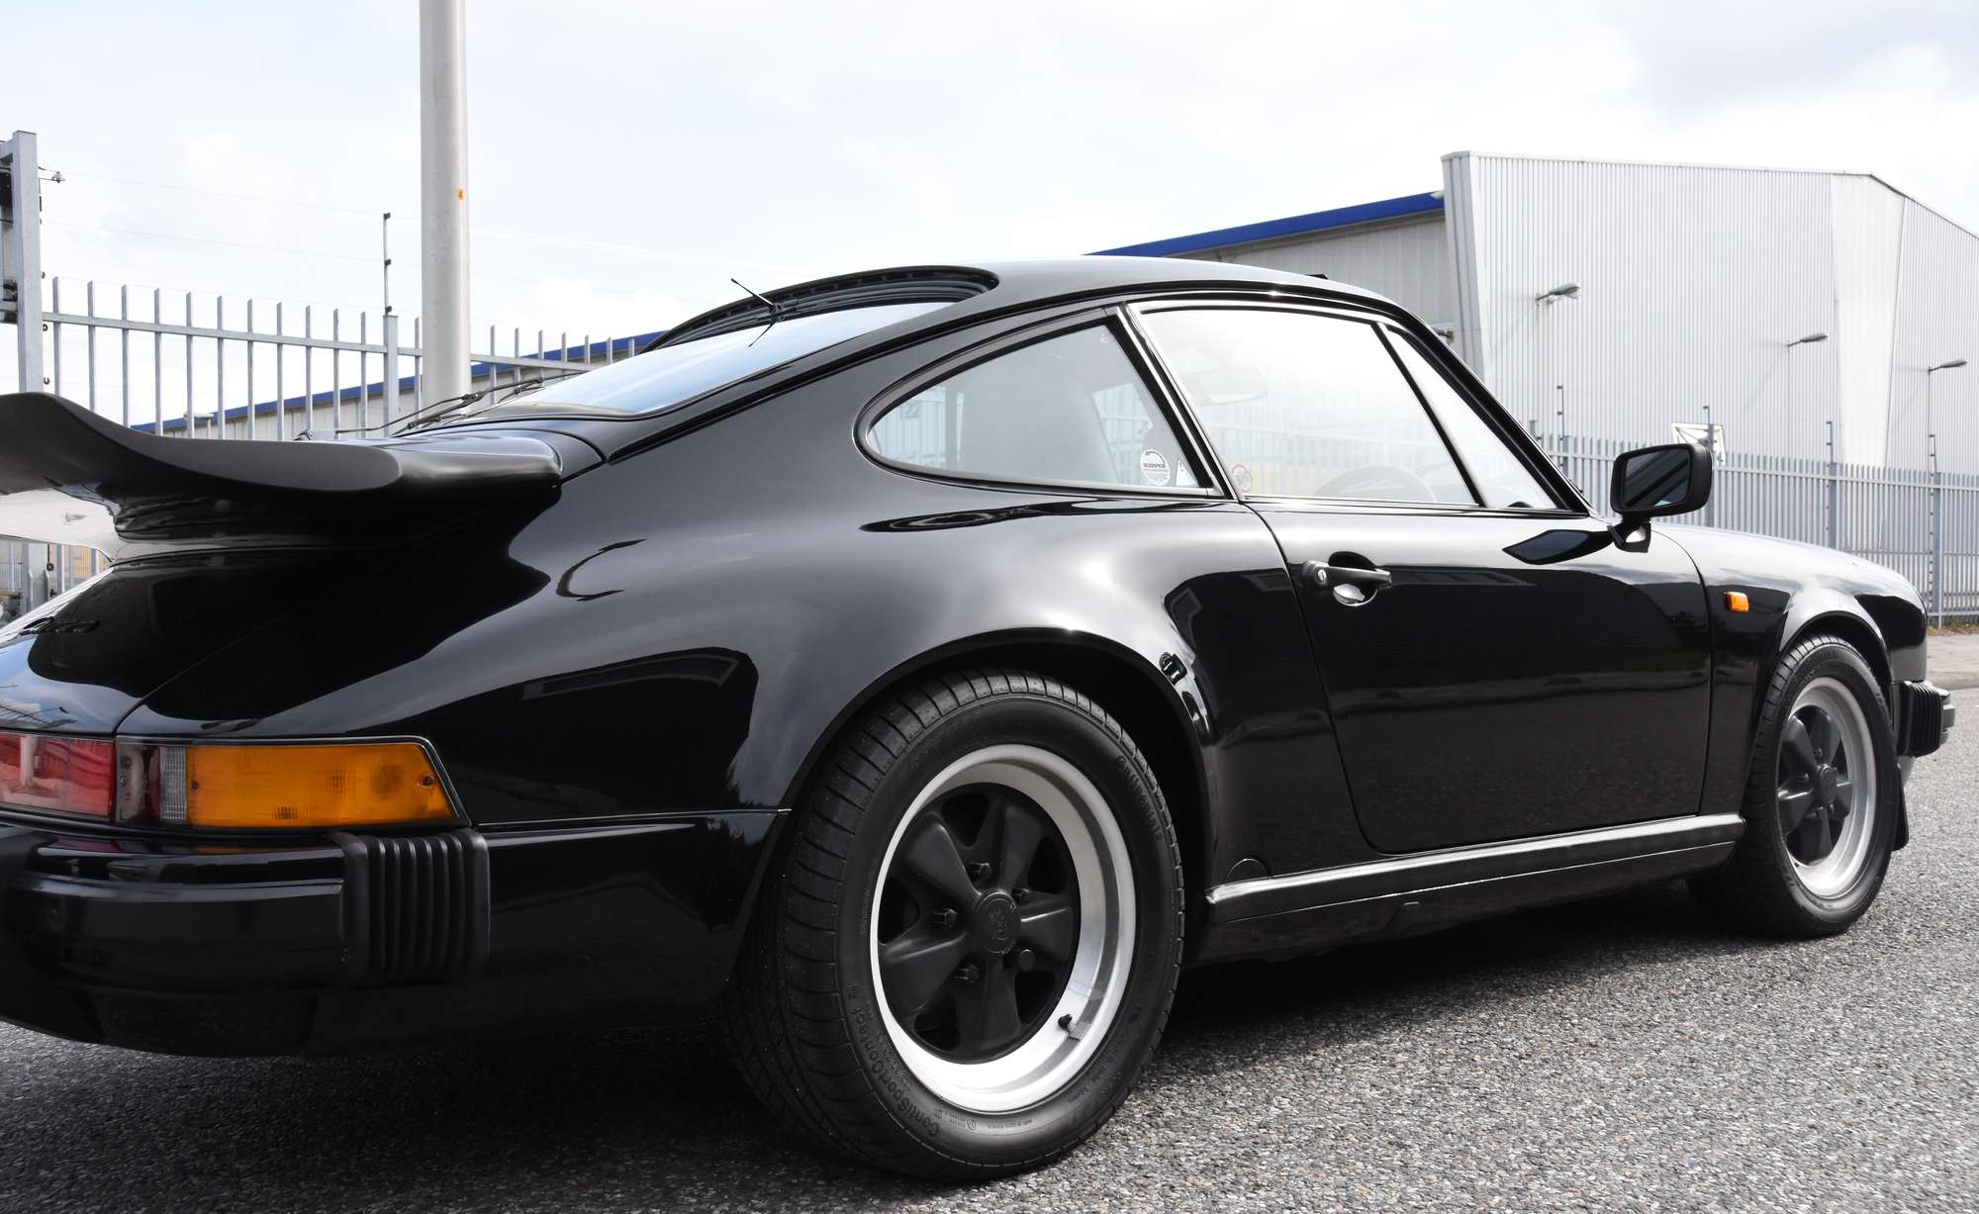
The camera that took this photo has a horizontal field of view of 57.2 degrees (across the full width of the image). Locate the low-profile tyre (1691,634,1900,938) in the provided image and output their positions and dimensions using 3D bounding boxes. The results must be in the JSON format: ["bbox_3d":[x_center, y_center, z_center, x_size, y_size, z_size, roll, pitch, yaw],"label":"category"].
[{"bbox_3d":[1.663,0.373,3.790,0.630,0.630,0.205,-1,-1,-40],"label":"low-profile tyre"}]

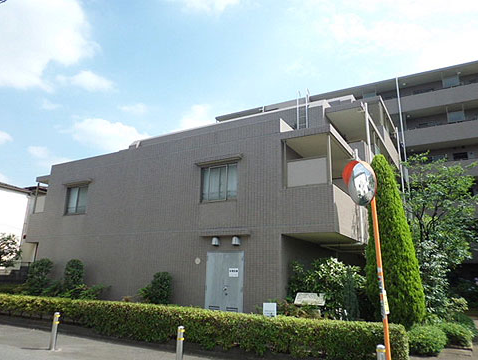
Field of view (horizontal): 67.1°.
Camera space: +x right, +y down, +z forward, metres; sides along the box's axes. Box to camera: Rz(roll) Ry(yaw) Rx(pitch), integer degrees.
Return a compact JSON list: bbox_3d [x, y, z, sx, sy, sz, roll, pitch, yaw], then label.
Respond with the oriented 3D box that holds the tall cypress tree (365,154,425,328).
[{"bbox_3d":[4.125,1.655,9.674,1.420,4.785,1.420,-7,-17,30],"label":"tall cypress tree"}]

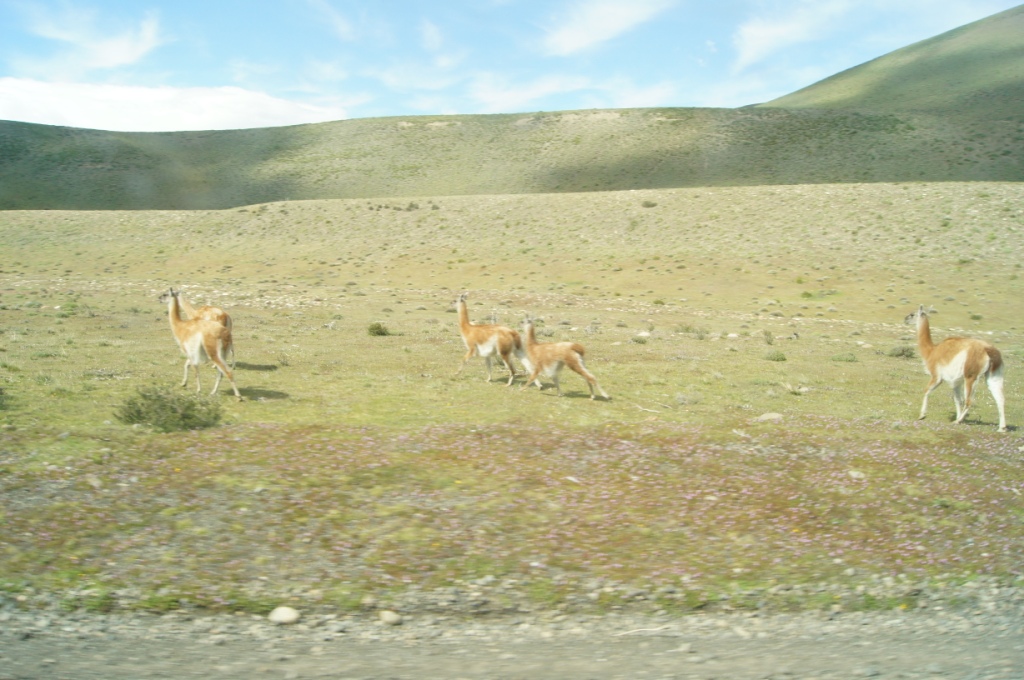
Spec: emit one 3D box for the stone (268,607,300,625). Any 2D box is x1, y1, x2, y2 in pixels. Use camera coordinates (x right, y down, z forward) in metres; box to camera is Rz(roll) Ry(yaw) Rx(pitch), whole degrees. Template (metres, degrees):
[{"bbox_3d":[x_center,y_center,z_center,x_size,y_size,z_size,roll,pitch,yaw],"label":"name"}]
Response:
[{"bbox_3d":[-1.370,1.652,4.600,0.197,0.100,0.155,0,4,0],"label":"stone"}]

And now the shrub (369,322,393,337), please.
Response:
[{"bbox_3d":[-3.858,-0.308,22.500,0.670,0.390,0.600,0,4,0],"label":"shrub"}]

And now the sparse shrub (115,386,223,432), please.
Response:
[{"bbox_3d":[-4.658,0.915,10.400,1.450,0.560,1.150,0,4,0],"label":"sparse shrub"}]

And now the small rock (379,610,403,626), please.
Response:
[{"bbox_3d":[-0.729,1.670,4.600,0.137,0.085,0.115,0,4,0],"label":"small rock"}]

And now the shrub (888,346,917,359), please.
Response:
[{"bbox_3d":[9.062,0.290,17.800,0.640,0.280,0.520,0,4,0],"label":"shrub"}]

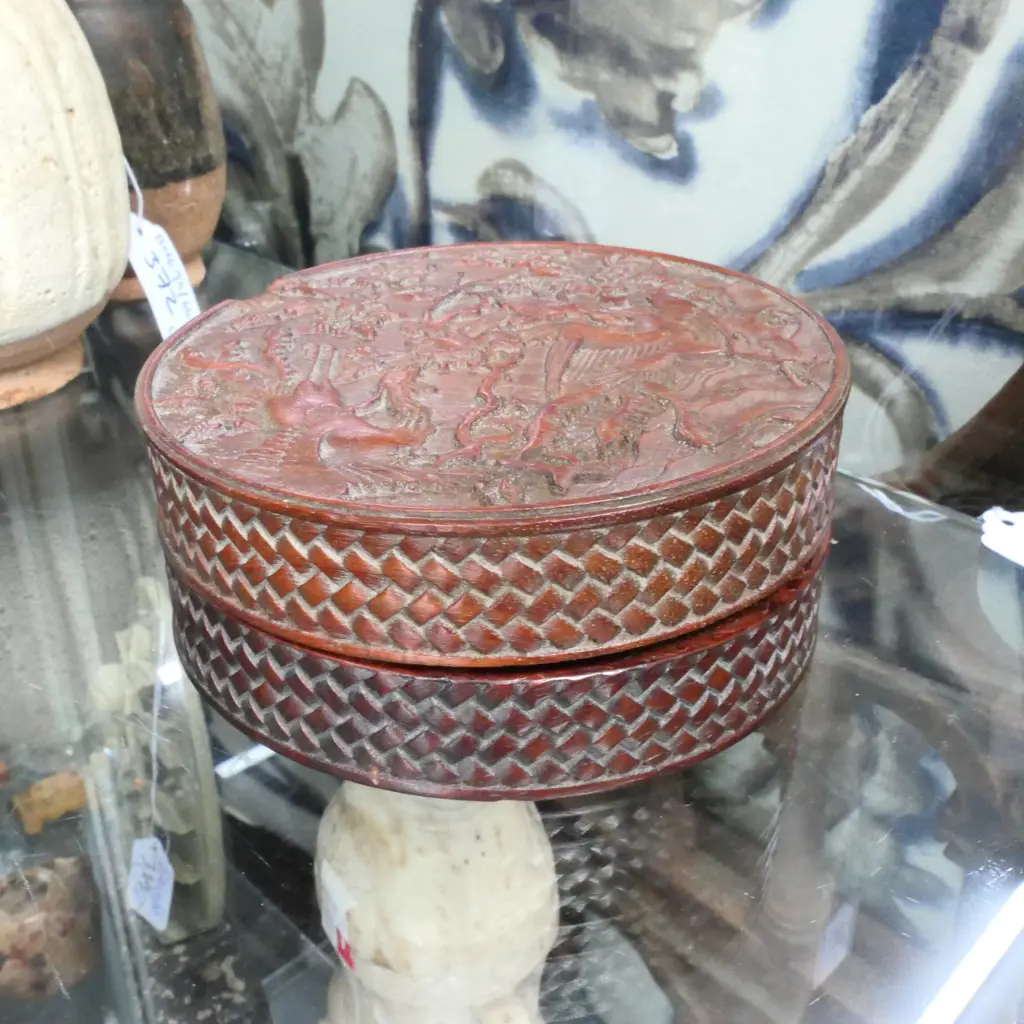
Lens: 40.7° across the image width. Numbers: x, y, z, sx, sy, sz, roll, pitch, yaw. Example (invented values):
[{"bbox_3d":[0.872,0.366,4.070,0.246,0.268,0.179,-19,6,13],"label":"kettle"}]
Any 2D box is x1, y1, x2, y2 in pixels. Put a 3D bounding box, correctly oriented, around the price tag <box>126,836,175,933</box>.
[{"bbox_3d":[-0.097,0.099,0.368,0.013,0.035,0.002,28,37,18],"label":"price tag"}]

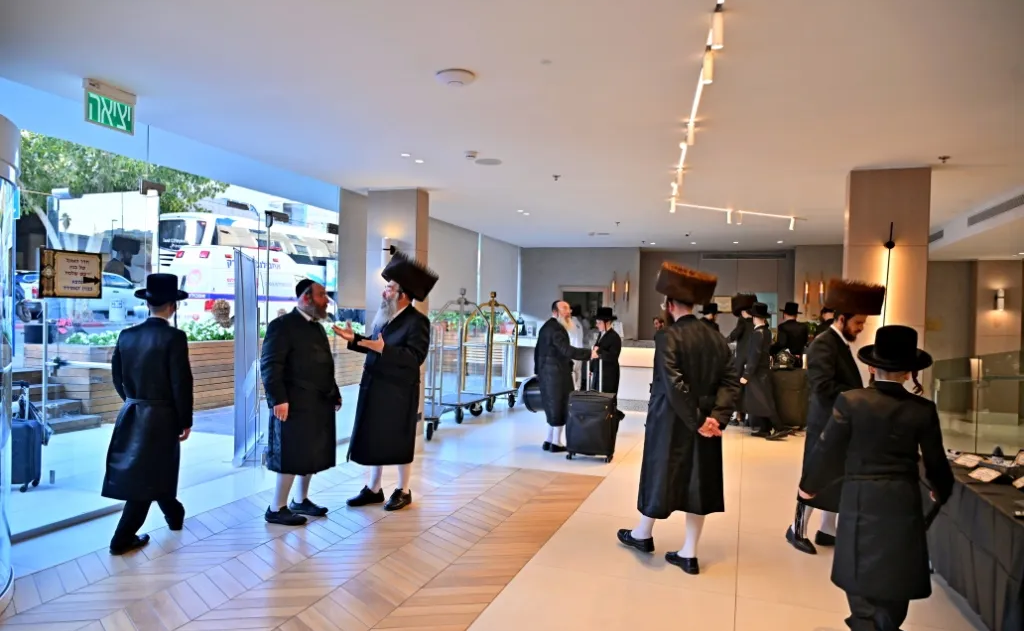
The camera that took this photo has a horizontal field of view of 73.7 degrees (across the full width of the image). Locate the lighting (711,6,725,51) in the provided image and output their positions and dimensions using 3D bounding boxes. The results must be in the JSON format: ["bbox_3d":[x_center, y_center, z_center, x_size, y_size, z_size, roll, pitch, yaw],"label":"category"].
[{"bbox_3d":[1.023,-1.423,3.385,0.057,0.195,0.057,2,0,19],"label":"lighting"}]

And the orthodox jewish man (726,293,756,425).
[{"bbox_3d":[3.392,0.625,9.917,0.580,1.890,0.500,1,0,-15],"label":"orthodox jewish man"}]

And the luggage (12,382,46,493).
[{"bbox_3d":[-3.919,0.929,5.308,0.380,0.860,0.230,1,0,-9],"label":"luggage"}]

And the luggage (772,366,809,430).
[{"bbox_3d":[3.926,1.174,9.659,0.520,0.820,0.320,1,0,22],"label":"luggage"}]

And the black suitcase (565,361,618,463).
[{"bbox_3d":[0.867,0.975,7.276,0.490,1.090,0.310,1,0,19],"label":"black suitcase"}]

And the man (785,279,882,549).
[{"bbox_3d":[2.270,0.690,4.820,0.600,1.860,0.520,2,0,31],"label":"man"}]

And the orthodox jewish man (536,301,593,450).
[{"bbox_3d":[0.580,0.700,8.000,0.620,1.750,0.520,2,0,-3],"label":"orthodox jewish man"}]

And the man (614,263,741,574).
[{"bbox_3d":[1.042,0.600,4.337,0.580,1.870,0.540,1,0,-30],"label":"man"}]

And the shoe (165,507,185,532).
[{"bbox_3d":[-2.360,1.435,4.770,0.105,0.120,0.280,2,0,-6],"label":"shoe"}]

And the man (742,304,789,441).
[{"bbox_3d":[3.301,0.702,8.917,0.500,1.740,0.540,1,0,-32],"label":"man"}]

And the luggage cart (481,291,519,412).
[{"bbox_3d":[-0.350,0.580,11.600,0.600,1.930,1.100,2,0,23],"label":"luggage cart"}]

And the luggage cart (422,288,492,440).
[{"bbox_3d":[-0.760,0.570,10.000,0.600,1.930,1.120,2,0,23],"label":"luggage cart"}]

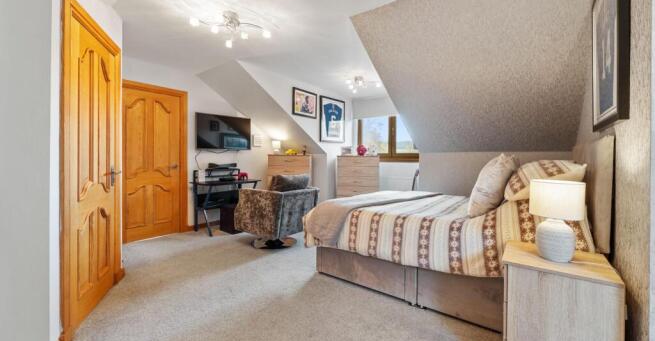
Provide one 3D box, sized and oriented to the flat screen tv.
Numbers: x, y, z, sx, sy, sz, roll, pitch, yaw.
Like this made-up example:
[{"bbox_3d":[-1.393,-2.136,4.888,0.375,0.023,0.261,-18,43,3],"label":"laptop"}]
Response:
[{"bbox_3d":[-1.700,-0.627,4.240,0.060,0.560,0.975,1,2,36],"label":"flat screen tv"}]

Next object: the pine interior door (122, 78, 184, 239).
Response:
[{"bbox_3d":[-2.380,-0.094,3.440,0.080,2.060,0.860,1,2,36],"label":"pine interior door"}]

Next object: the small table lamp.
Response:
[{"bbox_3d":[1.209,0.256,1.345,0.225,0.400,0.225,2,2,42],"label":"small table lamp"}]

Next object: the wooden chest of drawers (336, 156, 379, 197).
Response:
[{"bbox_3d":[0.575,0.300,4.820,0.770,1.120,0.410,0,2,9],"label":"wooden chest of drawers"}]

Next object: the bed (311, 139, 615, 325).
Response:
[{"bbox_3d":[1.064,0.374,2.472,2.040,1.220,1.410,1,2,36],"label":"bed"}]

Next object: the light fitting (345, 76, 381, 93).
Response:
[{"bbox_3d":[0.575,-1.371,4.020,0.580,0.170,0.450,-1,2,-22],"label":"light fitting"}]

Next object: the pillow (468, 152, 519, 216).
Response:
[{"bbox_3d":[1.265,0.103,1.948,0.460,0.480,0.170,-2,26,-44],"label":"pillow"}]

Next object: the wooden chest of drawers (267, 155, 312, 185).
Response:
[{"bbox_3d":[-0.700,0.301,4.800,0.770,1.120,0.410,0,2,-2],"label":"wooden chest of drawers"}]

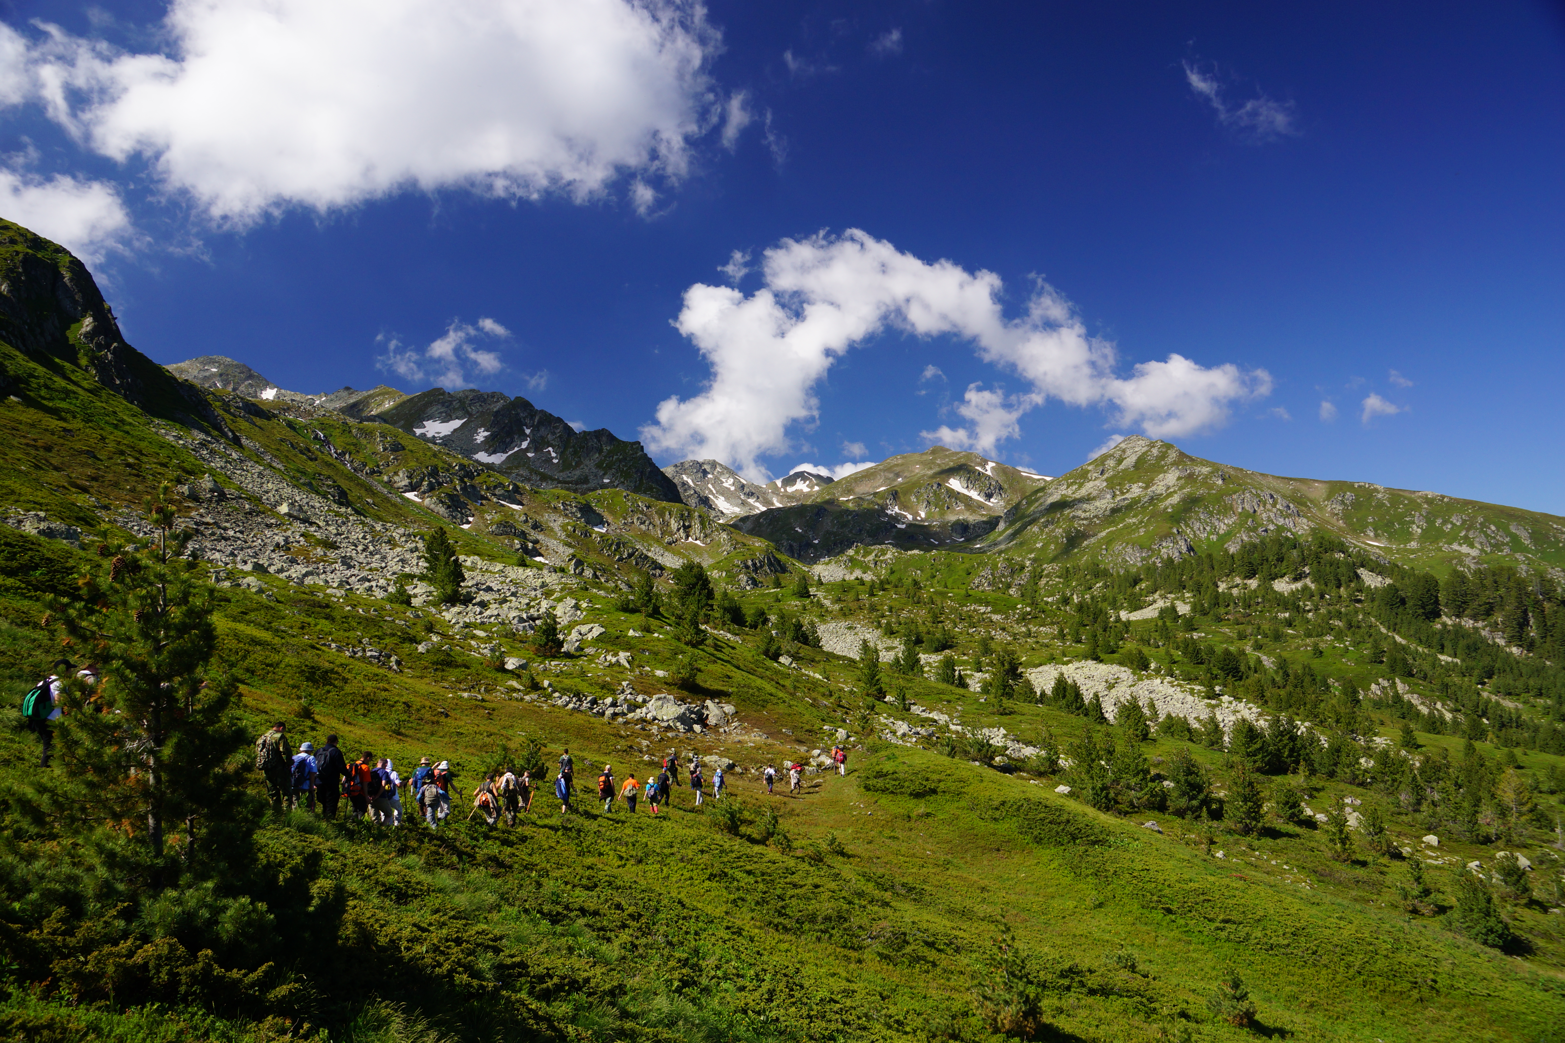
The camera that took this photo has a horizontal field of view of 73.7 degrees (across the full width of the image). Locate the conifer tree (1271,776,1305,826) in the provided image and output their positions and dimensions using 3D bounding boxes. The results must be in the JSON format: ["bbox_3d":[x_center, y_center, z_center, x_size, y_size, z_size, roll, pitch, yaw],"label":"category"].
[{"bbox_3d":[44.582,24.540,92.000,3.020,4.420,2.930,0,-3,0],"label":"conifer tree"}]

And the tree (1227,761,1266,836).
[{"bbox_3d":[35.181,21.119,79.000,2.622,5.558,2.622,-4,-7,23],"label":"tree"}]

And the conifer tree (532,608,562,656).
[{"bbox_3d":[-23.297,10.929,103.000,3.020,4.710,2.930,0,-3,0],"label":"conifer tree"}]

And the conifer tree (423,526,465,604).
[{"bbox_3d":[-29.216,3.799,90.000,3.511,6.753,3.511,1,-6,-18],"label":"conifer tree"}]

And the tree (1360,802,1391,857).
[{"bbox_3d":[43.720,22.706,77.000,2.040,4.063,2.040,-4,-7,29],"label":"tree"}]

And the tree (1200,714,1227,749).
[{"bbox_3d":[57.670,28.233,140.000,3.610,4.920,3.500,0,-3,0],"label":"tree"}]

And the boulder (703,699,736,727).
[{"bbox_3d":[-4.527,13.762,75.000,2.290,2.020,2.060,0,-3,0],"label":"boulder"}]

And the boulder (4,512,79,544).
[{"bbox_3d":[-35.421,0.352,50.000,2.876,1.448,2.134,3,-7,-35],"label":"boulder"}]

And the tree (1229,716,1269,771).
[{"bbox_3d":[45.097,21.493,101.000,3.567,5.329,3.567,-4,-7,23],"label":"tree"}]

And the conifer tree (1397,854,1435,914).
[{"bbox_3d":[37.637,21.554,62.000,2.250,3.560,2.180,0,-3,0],"label":"conifer tree"}]

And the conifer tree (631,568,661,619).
[{"bbox_3d":[-19.032,10.030,145.000,3.910,6.800,3.790,0,-3,0],"label":"conifer tree"}]

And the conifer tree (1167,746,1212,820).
[{"bbox_3d":[32.001,20.575,82.000,3.312,5.769,3.312,-3,-6,21],"label":"conifer tree"}]

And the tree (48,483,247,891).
[{"bbox_3d":[-4.588,1.165,7.500,1.450,2.930,1.410,0,-3,0],"label":"tree"}]

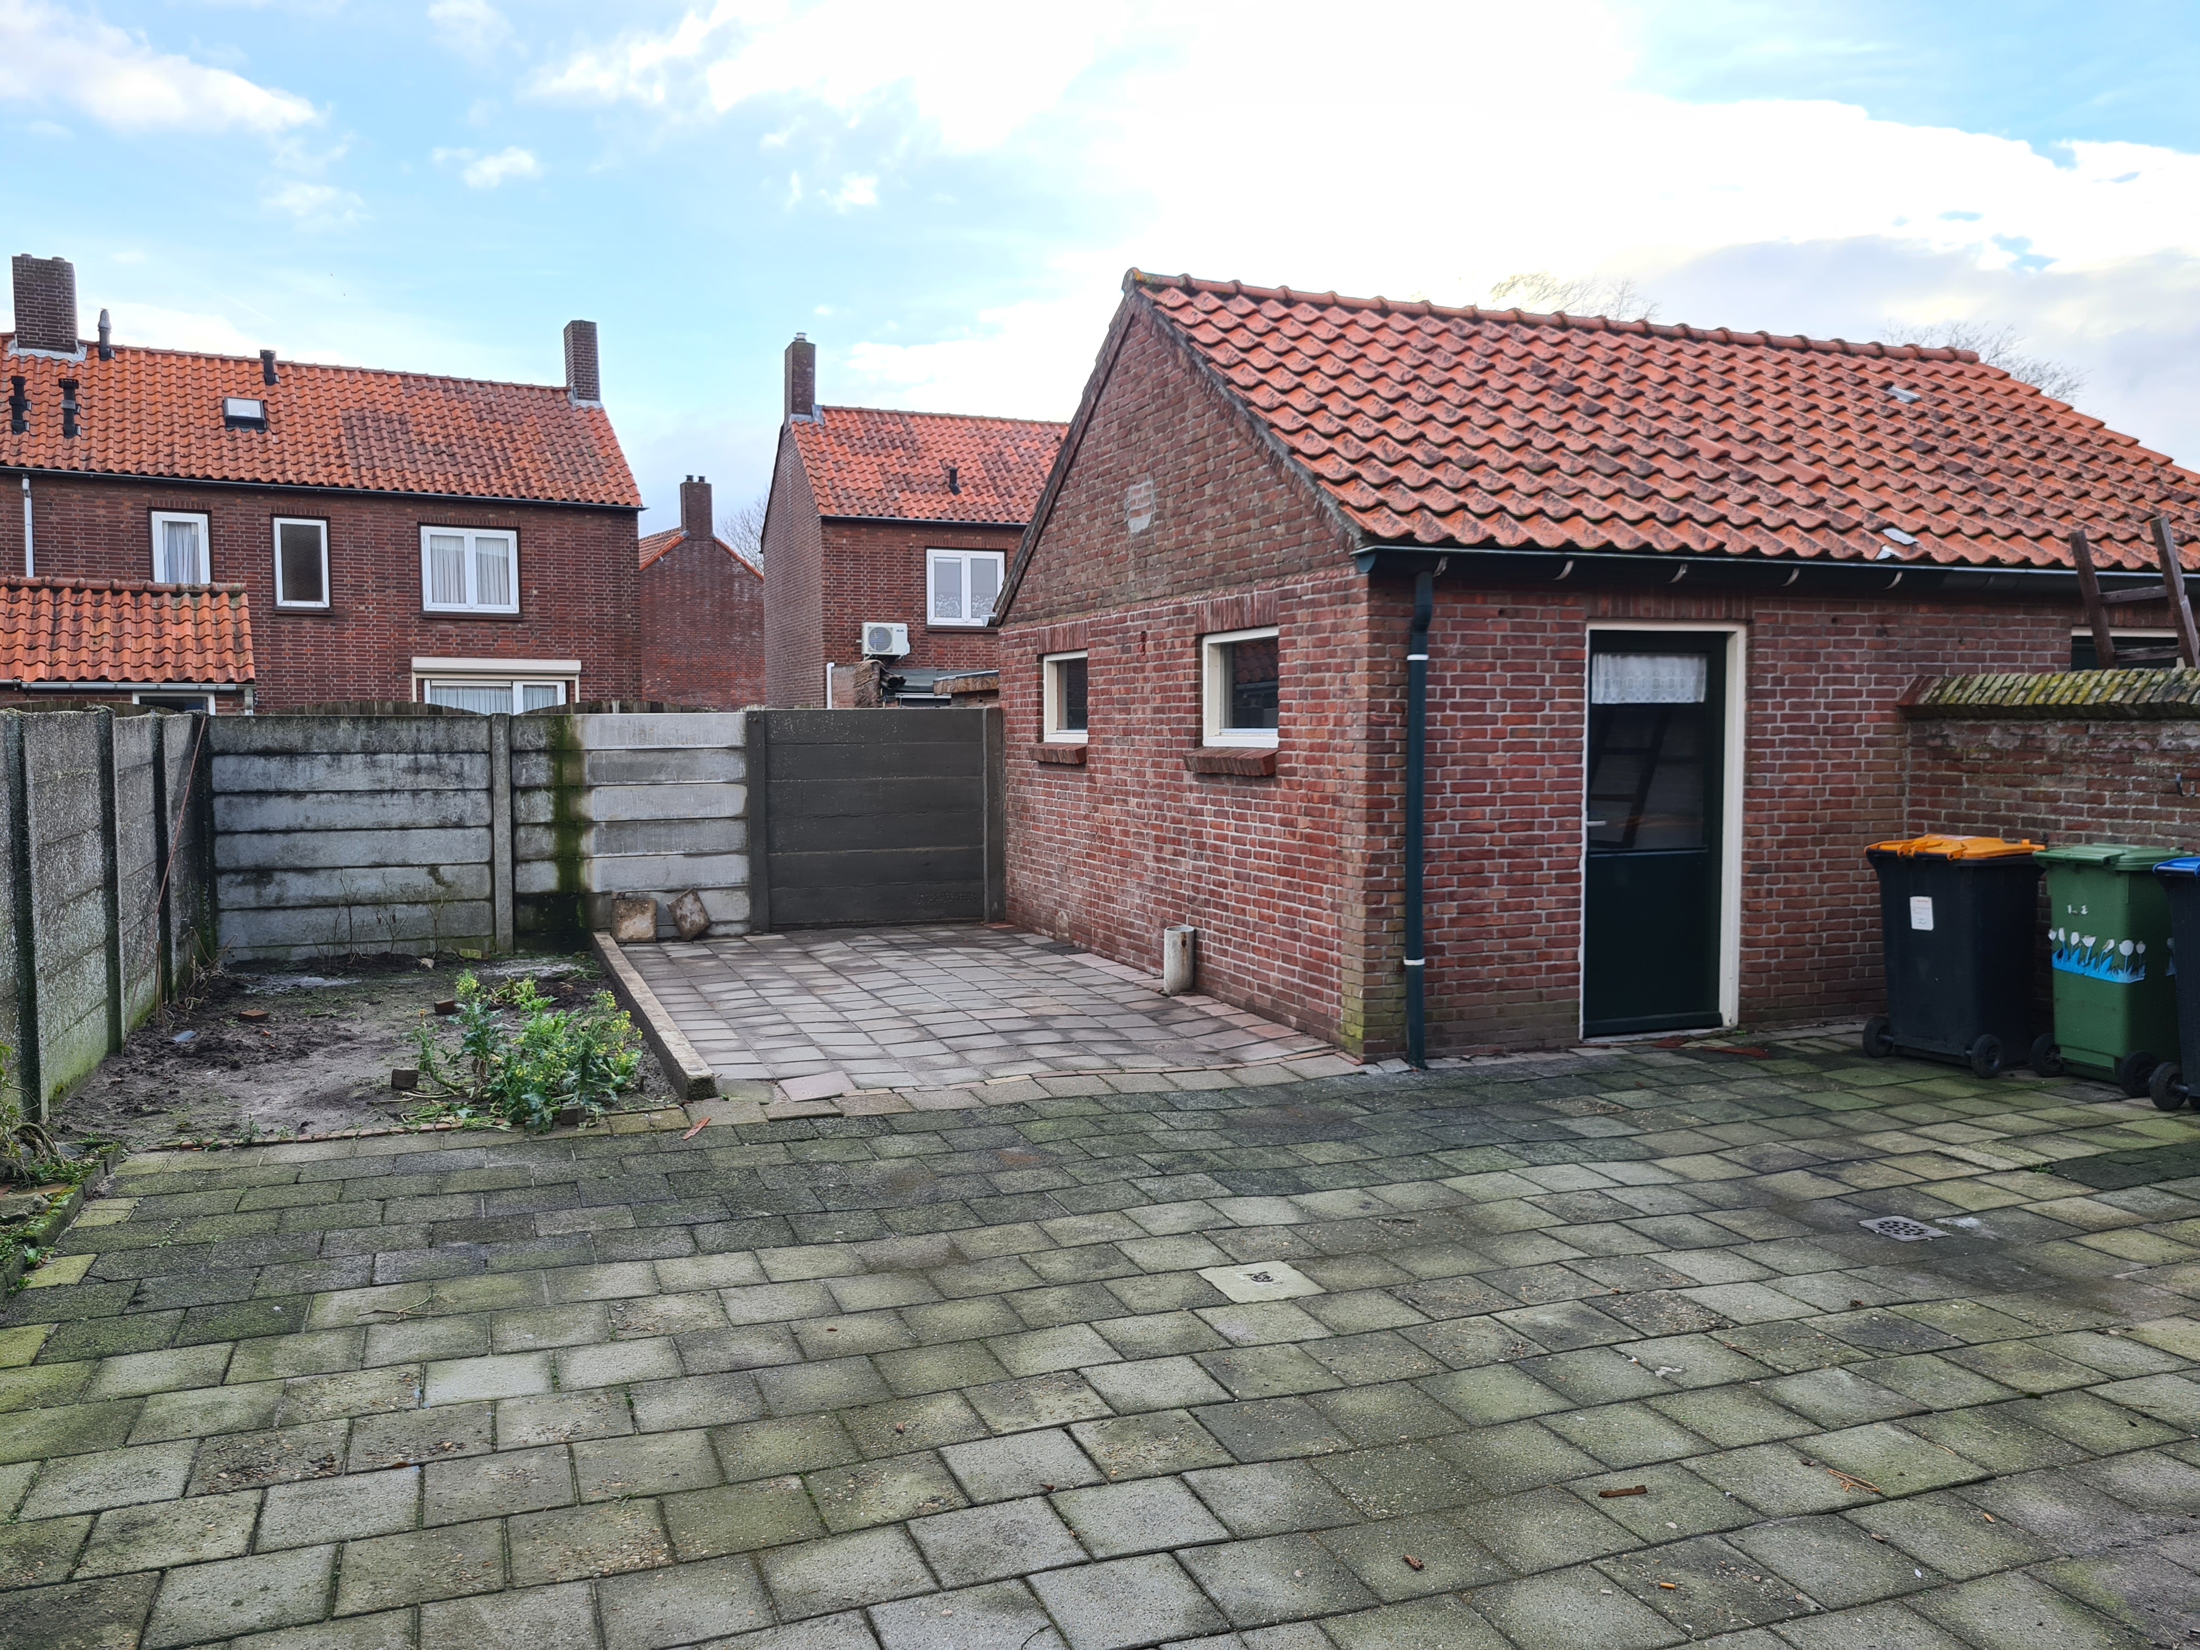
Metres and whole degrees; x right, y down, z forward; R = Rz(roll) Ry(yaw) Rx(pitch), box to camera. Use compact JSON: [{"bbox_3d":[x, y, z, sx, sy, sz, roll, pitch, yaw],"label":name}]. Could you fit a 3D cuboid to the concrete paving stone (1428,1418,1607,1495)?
[{"bbox_3d":[0.937,1.442,3.709,0.300,0.050,0.300,-1,4,-20],"label":"concrete paving stone"}]

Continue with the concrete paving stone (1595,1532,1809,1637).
[{"bbox_3d":[1.163,1.480,3.162,0.300,0.050,0.300,-1,4,-19],"label":"concrete paving stone"}]

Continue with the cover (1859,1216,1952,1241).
[{"bbox_3d":[2.655,1.346,5.462,0.200,0.020,0.200,0,4,-20],"label":"cover"}]

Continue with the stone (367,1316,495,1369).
[{"bbox_3d":[-1.751,1.371,4.311,0.300,0.050,0.300,-1,4,-21],"label":"stone"}]

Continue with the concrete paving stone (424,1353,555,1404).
[{"bbox_3d":[-1.502,1.387,4.075,0.300,0.050,0.300,-1,4,-21],"label":"concrete paving stone"}]

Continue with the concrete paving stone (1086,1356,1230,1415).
[{"bbox_3d":[0.139,1.408,4.079,0.300,0.050,0.300,0,3,-19],"label":"concrete paving stone"}]

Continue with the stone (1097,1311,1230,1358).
[{"bbox_3d":[0.170,1.440,4.580,0.300,0.050,0.300,-1,4,-18],"label":"stone"}]

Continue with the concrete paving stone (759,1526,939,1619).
[{"bbox_3d":[-0.509,1.524,3.323,0.300,0.050,0.300,-1,4,-20],"label":"concrete paving stone"}]

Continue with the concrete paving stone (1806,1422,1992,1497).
[{"bbox_3d":[1.763,1.445,3.697,0.300,0.050,0.300,-1,4,-20],"label":"concrete paving stone"}]

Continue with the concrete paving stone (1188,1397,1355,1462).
[{"bbox_3d":[0.400,1.435,3.859,0.300,0.050,0.300,-1,4,-19],"label":"concrete paving stone"}]

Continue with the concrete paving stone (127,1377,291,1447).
[{"bbox_3d":[-2.115,1.422,3.933,0.300,0.050,0.300,-1,4,-20],"label":"concrete paving stone"}]

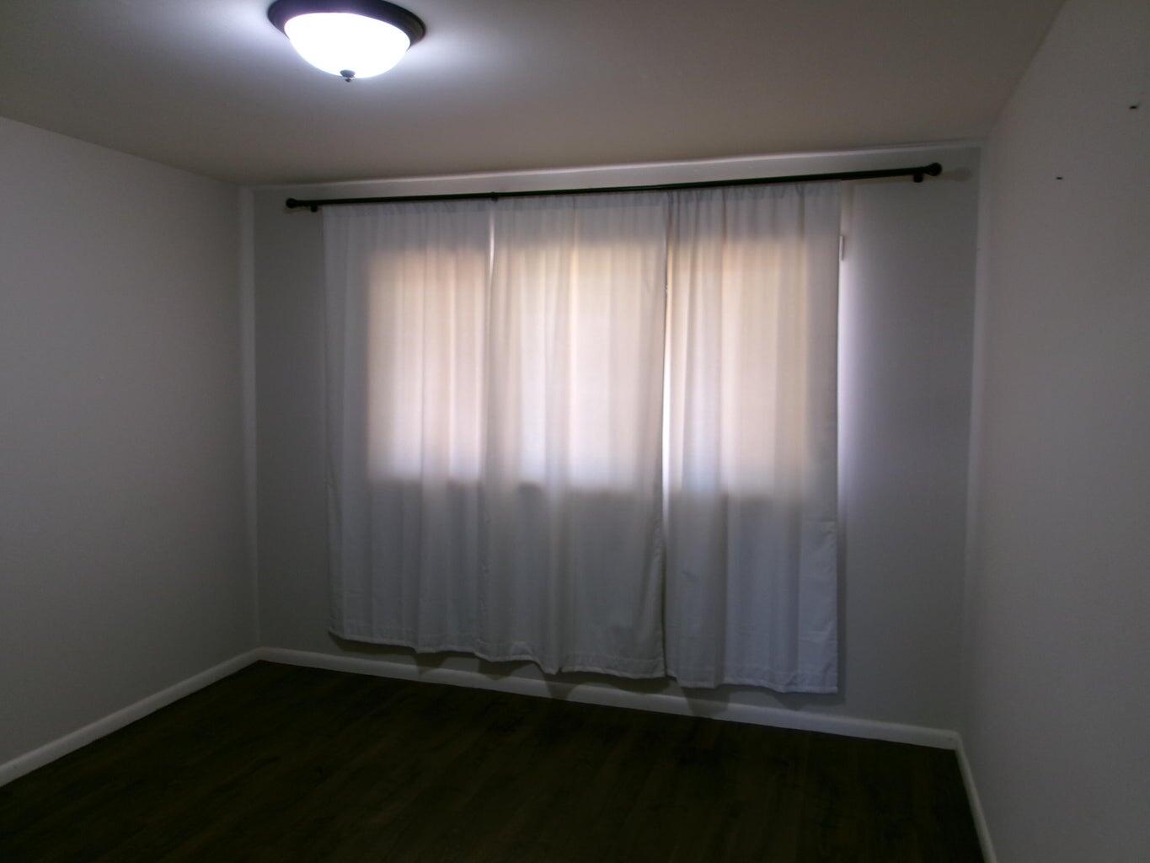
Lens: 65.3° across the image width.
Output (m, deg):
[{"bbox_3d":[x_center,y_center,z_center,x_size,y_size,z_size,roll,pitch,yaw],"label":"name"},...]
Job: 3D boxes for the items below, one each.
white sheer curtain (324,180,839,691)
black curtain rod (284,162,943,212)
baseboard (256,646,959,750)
[{"bbox_3d":[-0.065,0.013,3.993,2.385,2.095,0.115,2,5,18],"label":"white sheer curtain"},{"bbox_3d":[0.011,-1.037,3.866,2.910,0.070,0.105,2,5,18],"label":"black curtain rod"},{"bbox_3d":[-0.056,1.218,4.181,3.395,0.082,0.018,2,5,18],"label":"baseboard"}]

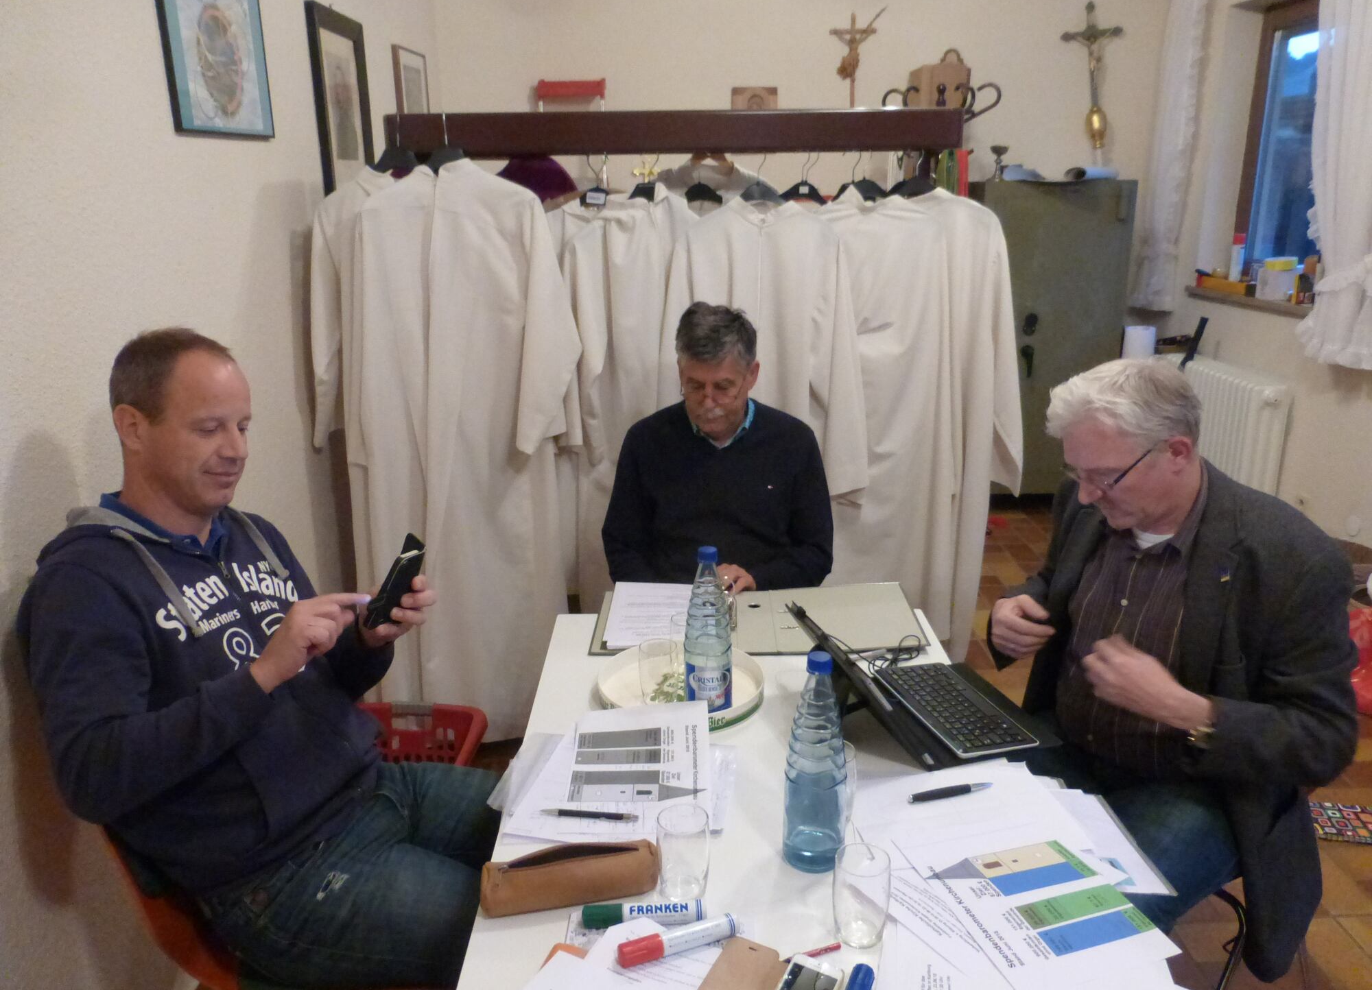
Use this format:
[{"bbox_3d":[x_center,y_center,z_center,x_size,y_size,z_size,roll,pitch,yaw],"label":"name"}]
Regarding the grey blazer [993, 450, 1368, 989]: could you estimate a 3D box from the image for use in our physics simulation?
[{"bbox_3d":[0.796,0.342,1.674,0.470,0.710,0.550,-11,20,-30],"label":"grey blazer"}]

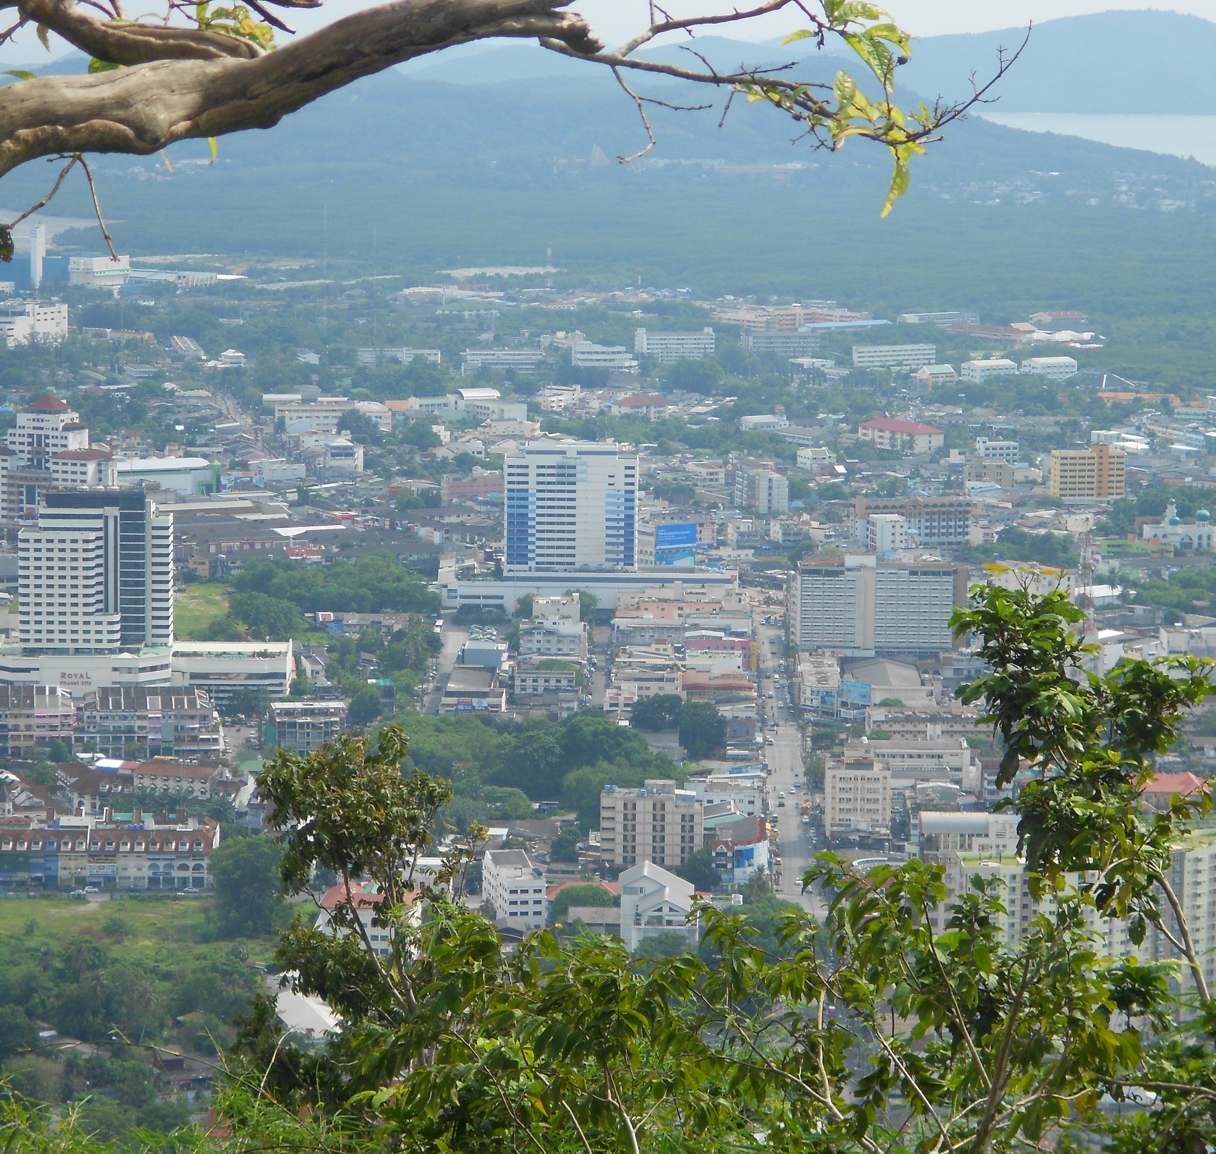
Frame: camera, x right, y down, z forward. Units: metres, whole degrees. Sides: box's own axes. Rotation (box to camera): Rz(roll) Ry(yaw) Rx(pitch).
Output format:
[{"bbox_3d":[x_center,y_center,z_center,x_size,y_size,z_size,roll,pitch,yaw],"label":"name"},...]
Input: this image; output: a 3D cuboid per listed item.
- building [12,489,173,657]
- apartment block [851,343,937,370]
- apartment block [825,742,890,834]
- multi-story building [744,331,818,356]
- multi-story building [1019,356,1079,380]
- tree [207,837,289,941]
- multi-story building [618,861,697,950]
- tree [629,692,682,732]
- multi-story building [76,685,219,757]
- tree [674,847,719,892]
[{"bbox_3d":[-179.470,-1.760,1552.520,53.000,54.500,25.000,1,7,1],"label":"building"},{"bbox_3d":[199.220,-153.980,3059.730,64.000,14.500,9.000,-4,8,-31],"label":"apartment block"},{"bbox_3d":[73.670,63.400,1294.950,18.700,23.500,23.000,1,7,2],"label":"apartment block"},{"bbox_3d":[122.670,-163.780,3094.870,49.000,18.800,18.000,-1,8,-16],"label":"multi-story building"},{"bbox_3d":[296.050,-138.240,2951.330,35.000,15.000,18.000,-5,9,-37],"label":"multi-story building"},{"bbox_3d":[-94.030,80.680,1147.170,19.500,23.000,18.500,1,7,0],"label":"tree"},{"bbox_3d":[13.200,85.210,1110.670,19.000,19.400,31.000,1,7,2],"label":"multi-story building"},{"bbox_3d":[16.120,45.120,1462.490,17.000,11.000,16.000,1,7,0],"label":"tree"},{"bbox_3d":[-147.420,47.280,1419.500,46.000,20.500,14.000,0,7,-3],"label":"multi-story building"},{"bbox_3d":[24.290,80.160,1206.800,12.000,11.300,11.500,1,7,0],"label":"tree"}]

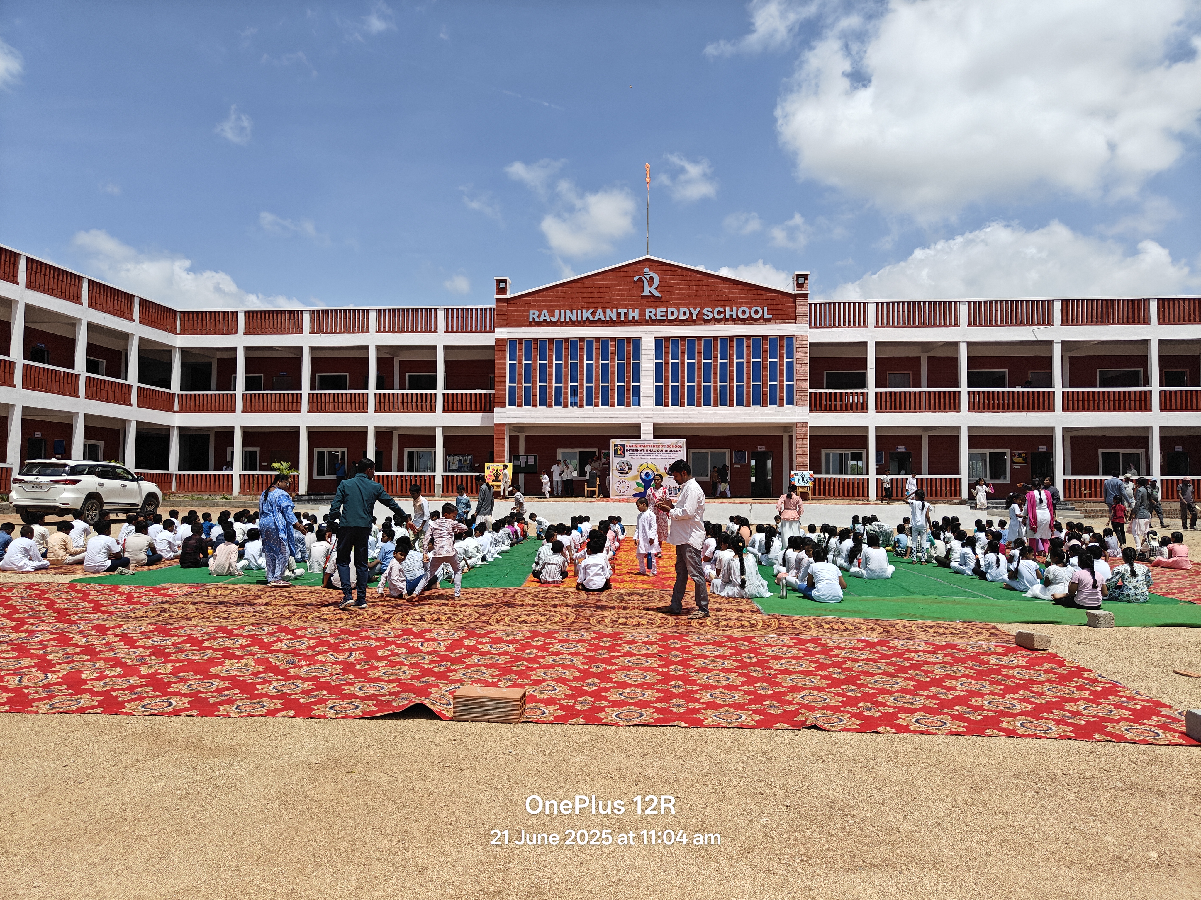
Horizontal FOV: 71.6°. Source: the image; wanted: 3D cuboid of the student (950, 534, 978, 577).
[{"bbox_3d":[5.884,1.675,13.466,0.400,0.662,0.450,1,-3,-12],"label":"student"}]

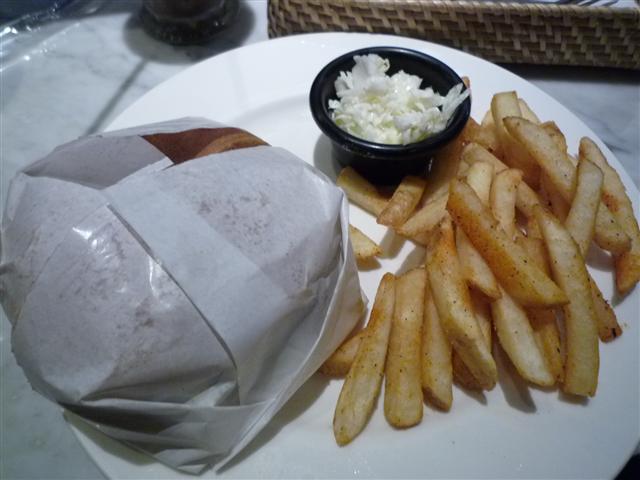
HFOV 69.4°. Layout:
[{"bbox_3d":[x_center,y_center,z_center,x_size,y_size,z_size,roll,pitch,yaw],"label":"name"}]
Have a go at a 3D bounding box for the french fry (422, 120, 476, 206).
[{"bbox_3d":[0.065,-0.040,0.234,0.014,0.013,0.059,24,61,14],"label":"french fry"}]

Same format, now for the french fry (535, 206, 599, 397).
[{"bbox_3d":[0.099,0.024,0.190,0.013,0.012,0.077,-4,76,-3],"label":"french fry"}]

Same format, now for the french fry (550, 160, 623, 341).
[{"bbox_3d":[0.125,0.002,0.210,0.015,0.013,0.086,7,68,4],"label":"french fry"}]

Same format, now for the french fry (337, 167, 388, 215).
[{"bbox_3d":[0.023,-0.023,0.235,0.036,0.011,0.011,38,65,21],"label":"french fry"}]

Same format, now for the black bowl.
[{"bbox_3d":[0.035,-0.062,0.246,0.079,0.036,0.079,0,58,0],"label":"black bowl"}]

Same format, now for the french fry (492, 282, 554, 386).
[{"bbox_3d":[0.082,0.038,0.190,0.011,0.012,0.045,-19,77,-11],"label":"french fry"}]

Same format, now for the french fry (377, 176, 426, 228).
[{"bbox_3d":[0.038,-0.019,0.219,0.011,0.011,0.029,27,64,16],"label":"french fry"}]

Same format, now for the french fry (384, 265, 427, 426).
[{"bbox_3d":[0.036,0.042,0.188,0.014,0.012,0.065,6,68,4],"label":"french fry"}]

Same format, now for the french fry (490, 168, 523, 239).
[{"bbox_3d":[0.084,-0.015,0.206,0.011,0.011,0.036,11,71,7],"label":"french fry"}]

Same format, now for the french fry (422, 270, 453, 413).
[{"bbox_3d":[0.048,0.041,0.190,0.011,0.011,0.055,0,66,0],"label":"french fry"}]

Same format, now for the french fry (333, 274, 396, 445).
[{"bbox_3d":[0.019,0.046,0.186,0.013,0.012,0.069,15,68,9],"label":"french fry"}]

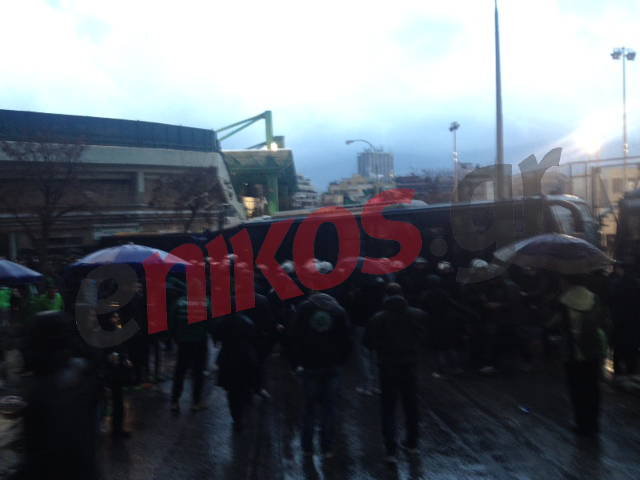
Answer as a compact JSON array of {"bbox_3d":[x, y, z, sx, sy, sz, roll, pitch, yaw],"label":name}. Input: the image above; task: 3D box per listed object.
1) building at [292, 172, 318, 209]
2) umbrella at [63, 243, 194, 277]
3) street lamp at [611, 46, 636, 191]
[{"bbox_3d":[-7.596,-12.583,255.811,17.000,27.000,15.000,-1,-1,-11],"label":"building"},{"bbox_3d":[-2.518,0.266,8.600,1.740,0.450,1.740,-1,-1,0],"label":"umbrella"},{"bbox_3d":[14.693,-3.398,30.860,1.150,11.700,0.600,-1,-1,-15],"label":"street lamp"}]

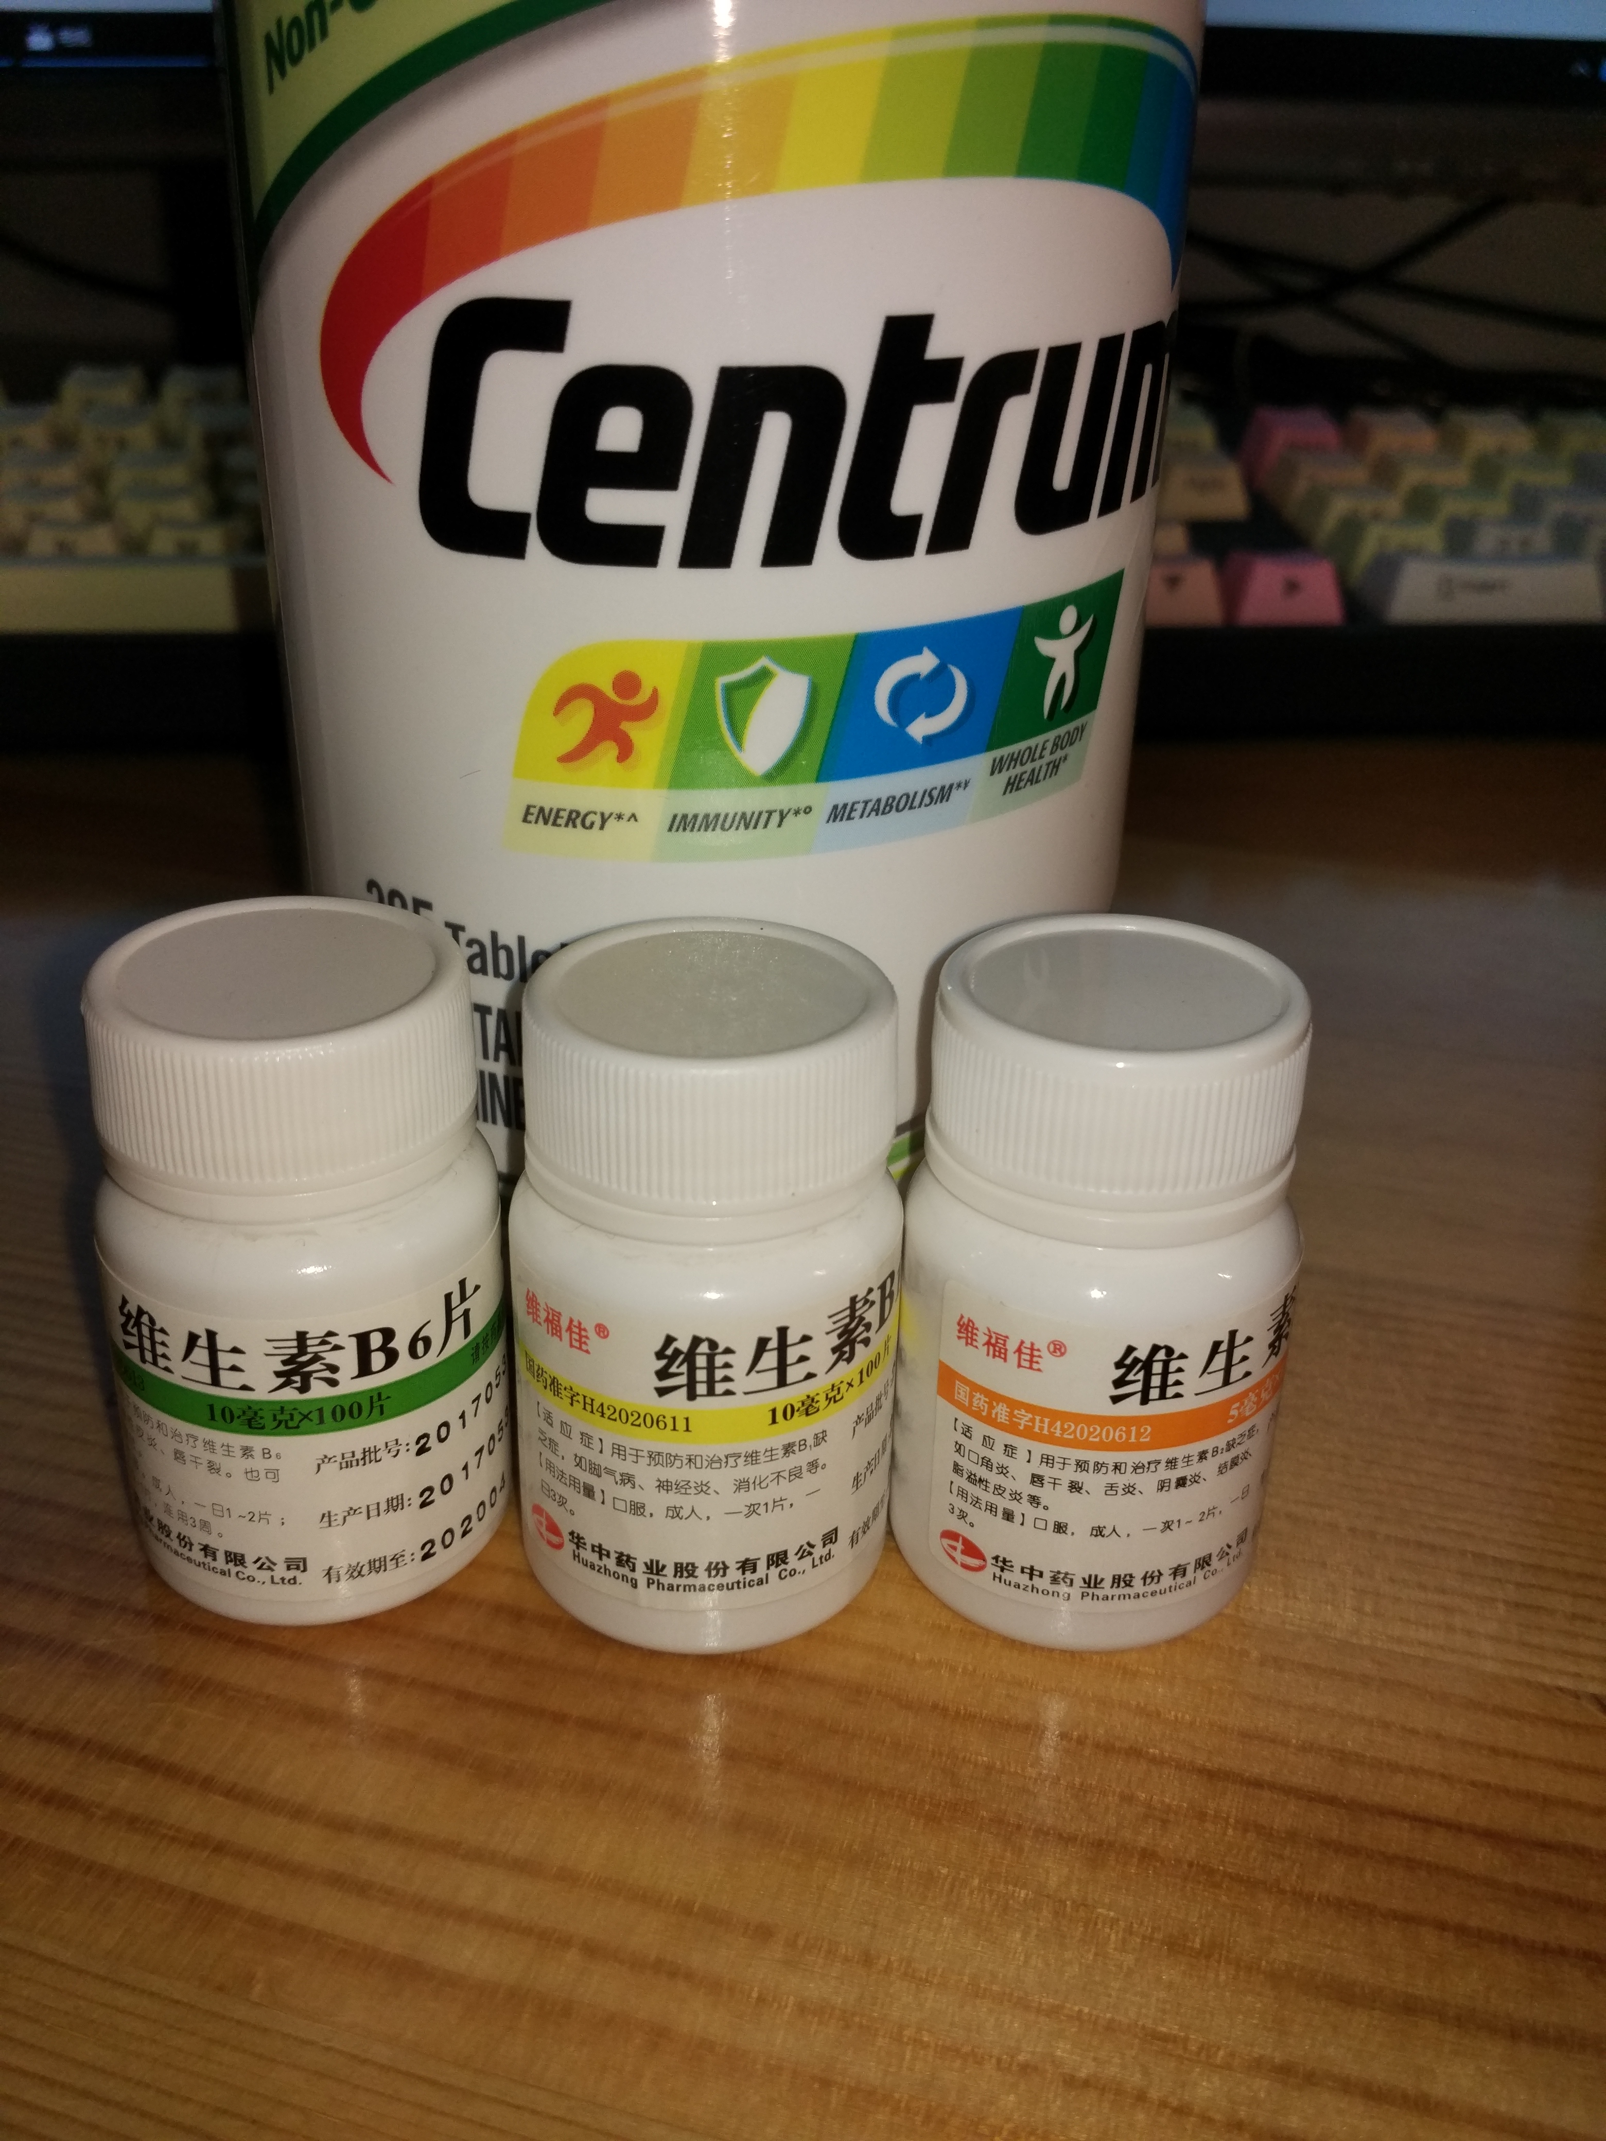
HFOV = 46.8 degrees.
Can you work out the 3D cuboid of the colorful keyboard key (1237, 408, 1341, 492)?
[{"bbox_3d":[0.095,-0.121,0.361,0.018,0.011,0.018,-1,33,-4],"label":"colorful keyboard key"}]

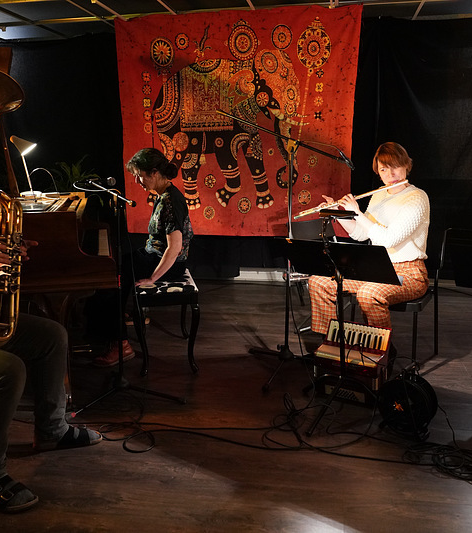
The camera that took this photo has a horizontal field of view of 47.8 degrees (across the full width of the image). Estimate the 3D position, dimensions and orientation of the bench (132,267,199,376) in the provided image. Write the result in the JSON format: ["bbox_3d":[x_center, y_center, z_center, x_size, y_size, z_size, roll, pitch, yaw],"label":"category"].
[{"bbox_3d":[-0.440,0.335,3.385,0.370,0.500,0.670,-1,10,-9],"label":"bench"}]

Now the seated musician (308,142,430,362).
[{"bbox_3d":[0.850,-0.064,3.225,0.800,1.340,0.580,-8,13,-40],"label":"seated musician"}]

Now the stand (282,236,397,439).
[{"bbox_3d":[0.490,0.290,2.545,0.520,0.870,0.500,6,11,31],"label":"stand"}]

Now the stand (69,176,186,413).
[{"bbox_3d":[-0.540,0.125,2.710,0.540,1.140,0.540,3,10,17],"label":"stand"}]

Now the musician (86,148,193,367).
[{"bbox_3d":[-0.580,-0.070,3.316,0.680,1.320,0.500,-1,10,-9],"label":"musician"}]

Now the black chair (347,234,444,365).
[{"bbox_3d":[1.030,0.169,3.377,0.470,0.830,0.520,8,12,38],"label":"black chair"}]

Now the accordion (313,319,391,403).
[{"bbox_3d":[0.590,0.490,2.772,0.360,0.400,0.210,6,11,30],"label":"accordion"}]

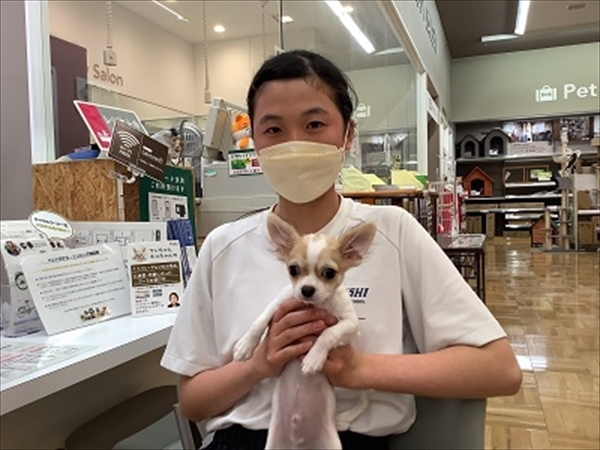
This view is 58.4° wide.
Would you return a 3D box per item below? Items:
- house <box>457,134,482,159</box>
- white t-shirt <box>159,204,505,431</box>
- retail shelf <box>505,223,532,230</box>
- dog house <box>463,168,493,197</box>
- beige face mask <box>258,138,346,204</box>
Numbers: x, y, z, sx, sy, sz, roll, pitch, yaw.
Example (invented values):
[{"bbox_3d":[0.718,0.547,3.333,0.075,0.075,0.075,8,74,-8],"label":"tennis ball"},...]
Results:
[{"bbox_3d":[4.472,-2.017,14.113,0.630,0.630,0.750,-1,2,20],"label":"house"},{"bbox_3d":[0.052,0.143,0.890,0.560,0.390,0.290,-1,0,0],"label":"white t-shirt"},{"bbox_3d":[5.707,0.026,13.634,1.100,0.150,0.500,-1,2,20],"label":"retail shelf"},{"bbox_3d":[4.721,-1.122,14.119,0.770,0.770,0.850,-1,2,20],"label":"dog house"},{"bbox_3d":[0.003,-0.079,0.800,0.134,0.098,0.075,-3,3,5],"label":"beige face mask"}]

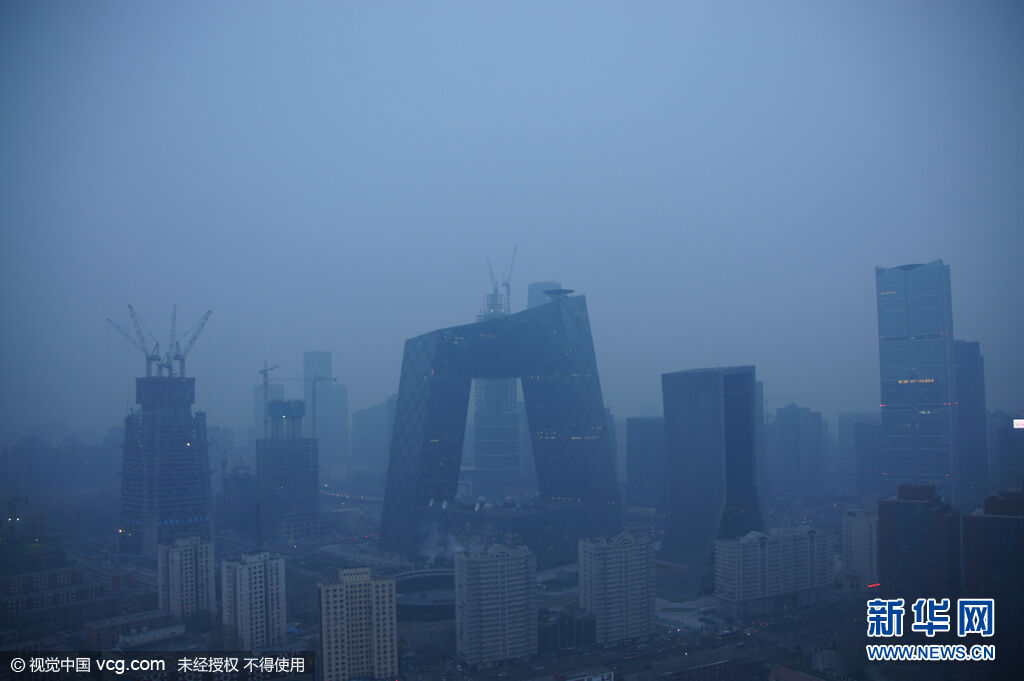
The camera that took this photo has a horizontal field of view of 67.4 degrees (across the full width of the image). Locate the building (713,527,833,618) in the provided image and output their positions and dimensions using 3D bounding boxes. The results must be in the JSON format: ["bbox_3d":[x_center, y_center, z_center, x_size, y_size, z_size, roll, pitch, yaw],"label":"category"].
[{"bbox_3d":[175.110,151.300,514.690,86.000,47.000,20.000,1,-5,-26],"label":"building"}]

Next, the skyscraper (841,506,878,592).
[{"bbox_3d":[246.490,147.470,541.310,19.000,56.000,17.000,1,-5,-26],"label":"skyscraper"}]

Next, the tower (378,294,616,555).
[{"bbox_3d":[-13.000,77.670,721.270,157.000,234.000,157.000,-5,-6,42],"label":"tower"}]

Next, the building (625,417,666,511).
[{"bbox_3d":[166.860,152.710,959.560,44.000,115.000,32.000,-5,-6,42],"label":"building"}]

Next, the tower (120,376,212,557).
[{"bbox_3d":[-337.080,120.170,751.620,72.000,167.000,72.000,-5,-6,42],"label":"tower"}]

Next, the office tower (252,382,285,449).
[{"bbox_3d":[-489.500,176.950,1547.370,45.000,186.000,45.000,-5,-6,42],"label":"office tower"}]

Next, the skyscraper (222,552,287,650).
[{"bbox_3d":[-149.220,150.590,449.400,26.000,51.000,25.000,3,-6,-44],"label":"skyscraper"}]

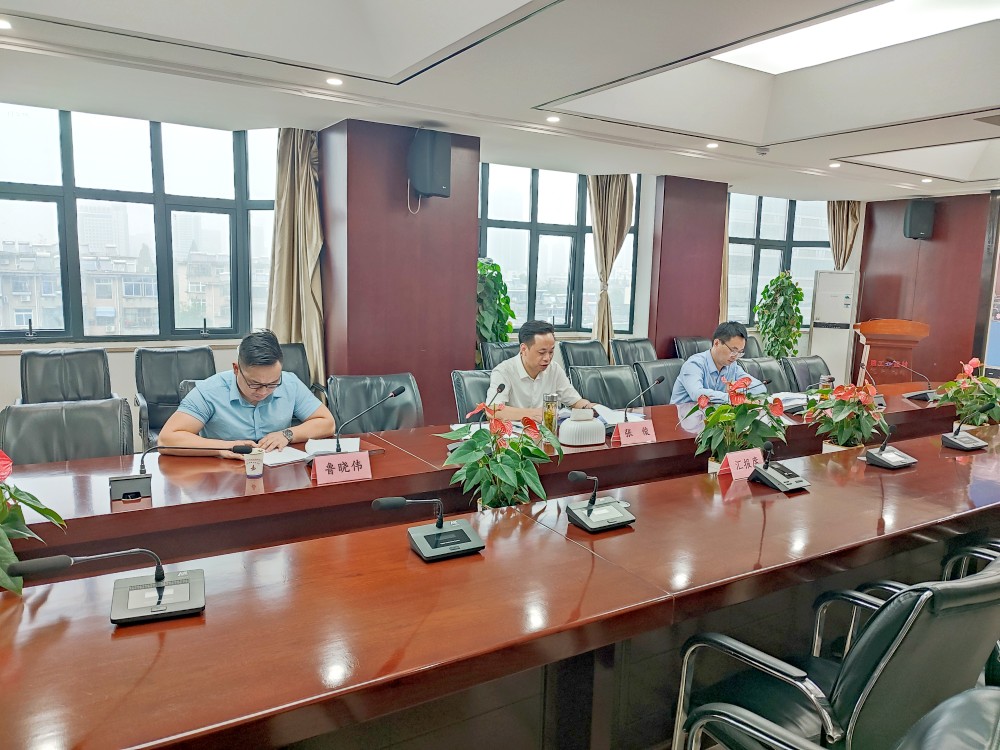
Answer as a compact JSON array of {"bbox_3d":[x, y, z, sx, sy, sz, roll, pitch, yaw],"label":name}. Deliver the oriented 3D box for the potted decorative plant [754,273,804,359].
[{"bbox_3d":[2.924,-0.289,7.582,0.480,1.600,0.480,-3,9,-31],"label":"potted decorative plant"}]

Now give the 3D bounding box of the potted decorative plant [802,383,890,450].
[{"bbox_3d":[1.746,0.265,3.678,0.420,0.460,0.420,-3,9,-31],"label":"potted decorative plant"}]

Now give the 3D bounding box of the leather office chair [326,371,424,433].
[{"bbox_3d":[-0.488,0.519,3.317,0.560,0.970,0.620,-3,9,-31],"label":"leather office chair"}]

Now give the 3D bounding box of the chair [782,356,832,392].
[{"bbox_3d":[2.515,0.359,5.572,0.580,0.960,0.620,-3,9,-31],"label":"chair"}]

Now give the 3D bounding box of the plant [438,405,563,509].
[{"bbox_3d":[-0.003,0.353,2.612,0.430,0.500,0.430,2,8,0],"label":"plant"}]

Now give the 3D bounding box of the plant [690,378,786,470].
[{"bbox_3d":[1.110,0.305,3.393,0.440,0.585,0.420,-3,9,-31],"label":"plant"}]

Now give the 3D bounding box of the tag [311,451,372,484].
[{"bbox_3d":[-0.572,0.333,2.612,0.200,0.096,0.080,-3,9,-31],"label":"tag"}]

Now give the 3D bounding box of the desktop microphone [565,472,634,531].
[{"bbox_3d":[0.299,0.381,2.299,0.257,0.198,0.122,-3,9,-31],"label":"desktop microphone"}]

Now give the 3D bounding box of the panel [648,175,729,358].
[{"bbox_3d":[1.918,-0.751,7.488,0.870,2.500,0.180,-3,9,-31],"label":"panel"}]

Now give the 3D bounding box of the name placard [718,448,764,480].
[{"bbox_3d":[0.990,0.358,2.940,0.201,0.103,0.087,-3,9,-31],"label":"name placard"}]

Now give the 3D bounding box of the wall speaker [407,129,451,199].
[{"bbox_3d":[-0.486,-1.449,4.974,0.240,0.430,0.250,6,9,33],"label":"wall speaker"}]

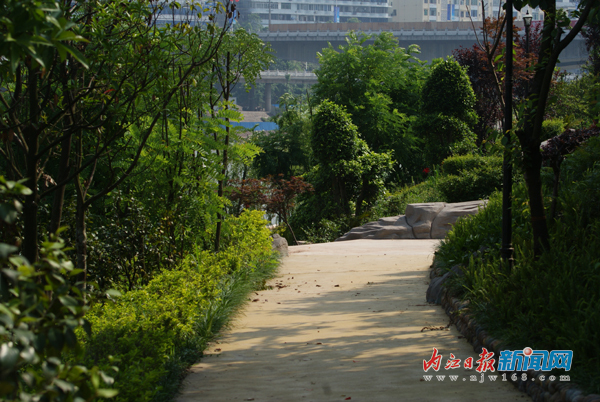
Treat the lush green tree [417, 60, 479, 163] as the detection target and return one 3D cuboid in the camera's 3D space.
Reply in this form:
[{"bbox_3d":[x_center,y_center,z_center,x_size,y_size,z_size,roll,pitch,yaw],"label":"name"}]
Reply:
[{"bbox_3d":[3.160,-1.880,40.000,1.300,2.320,1.300,0,1,0],"label":"lush green tree"}]

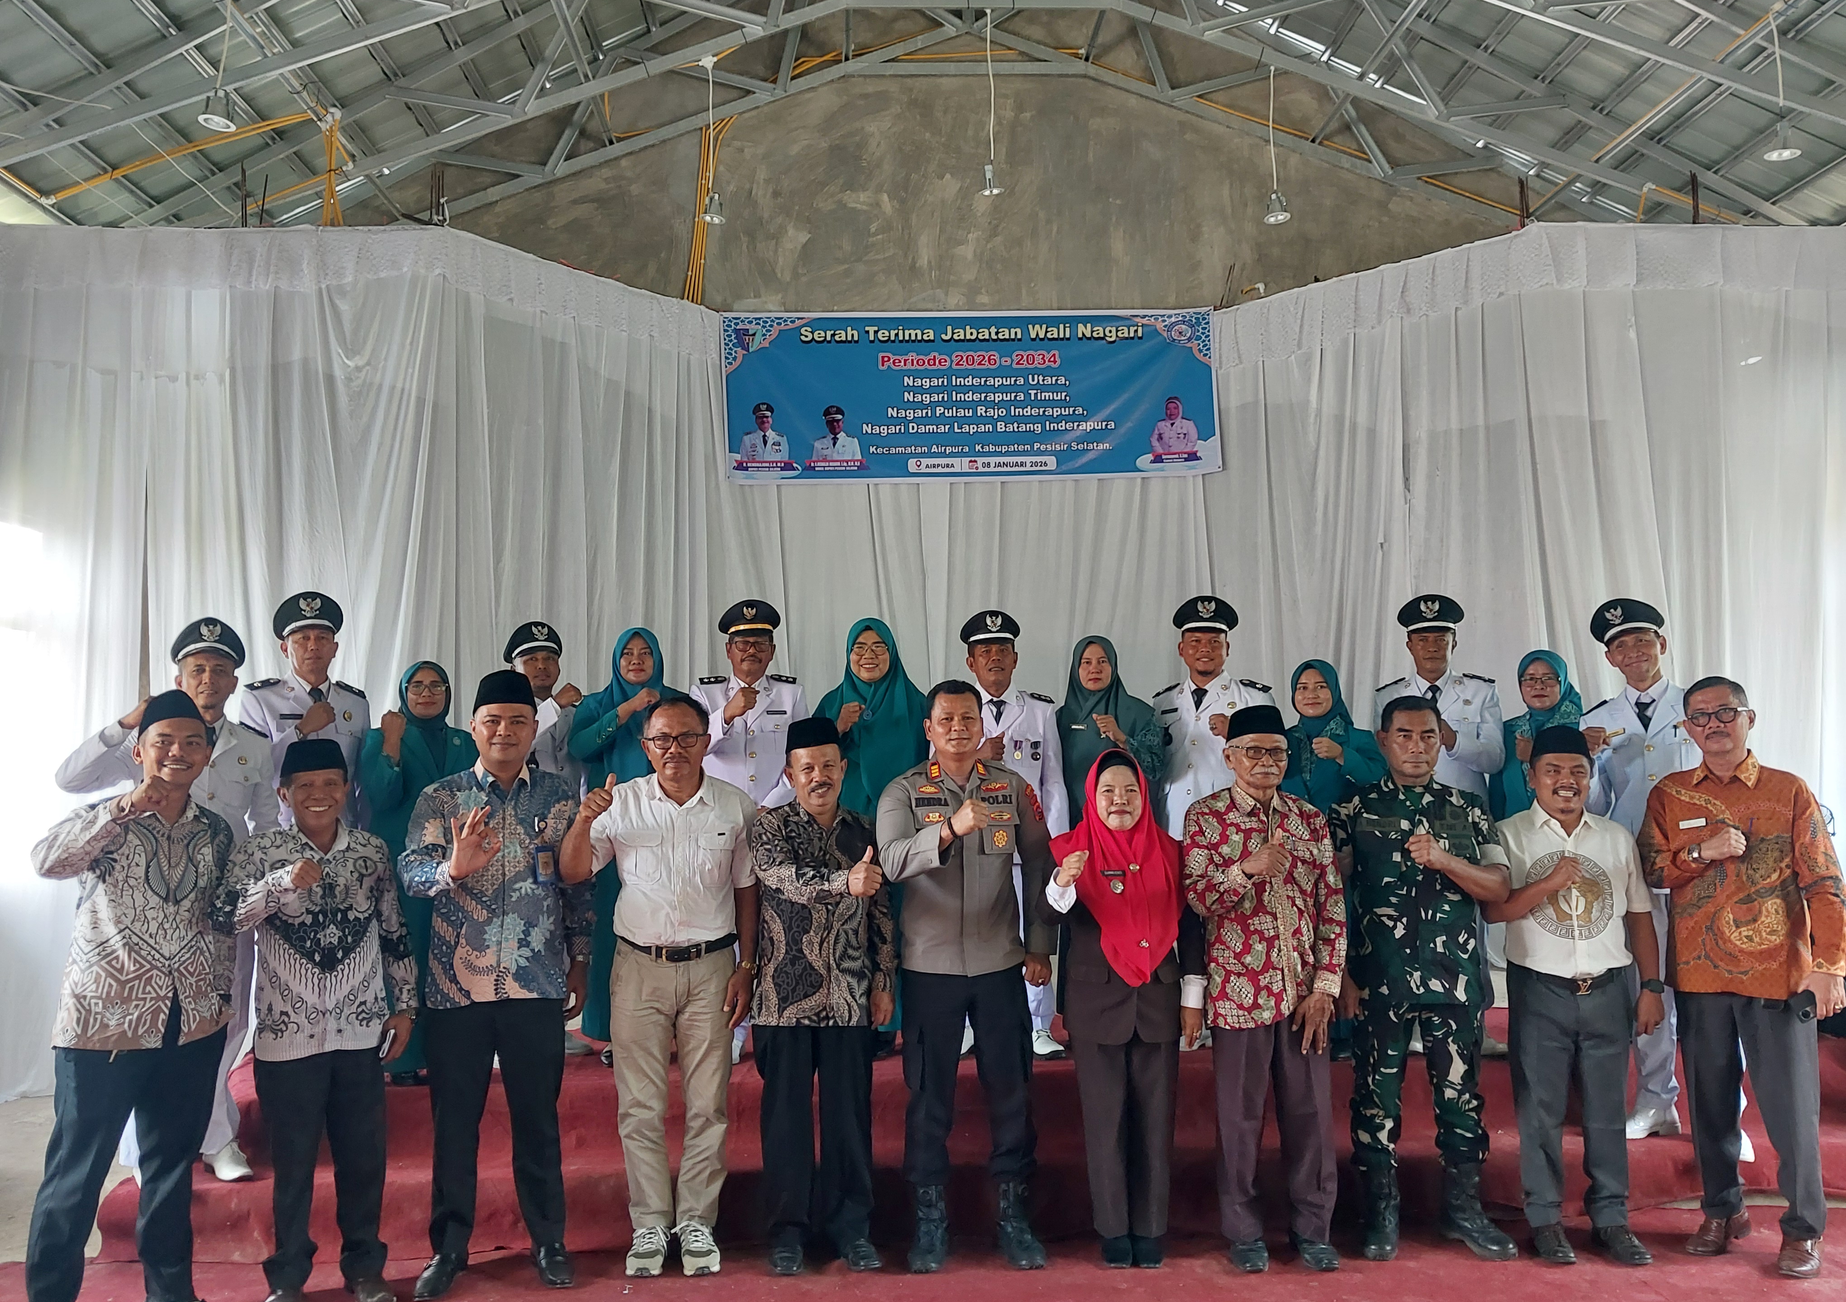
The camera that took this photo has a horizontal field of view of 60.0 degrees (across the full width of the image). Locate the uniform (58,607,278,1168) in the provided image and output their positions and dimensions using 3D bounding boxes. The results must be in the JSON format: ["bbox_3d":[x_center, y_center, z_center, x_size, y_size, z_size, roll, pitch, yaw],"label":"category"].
[{"bbox_3d":[-2.338,0.759,4.944,0.640,1.733,0.420,0,-4,-15],"label":"uniform"}]

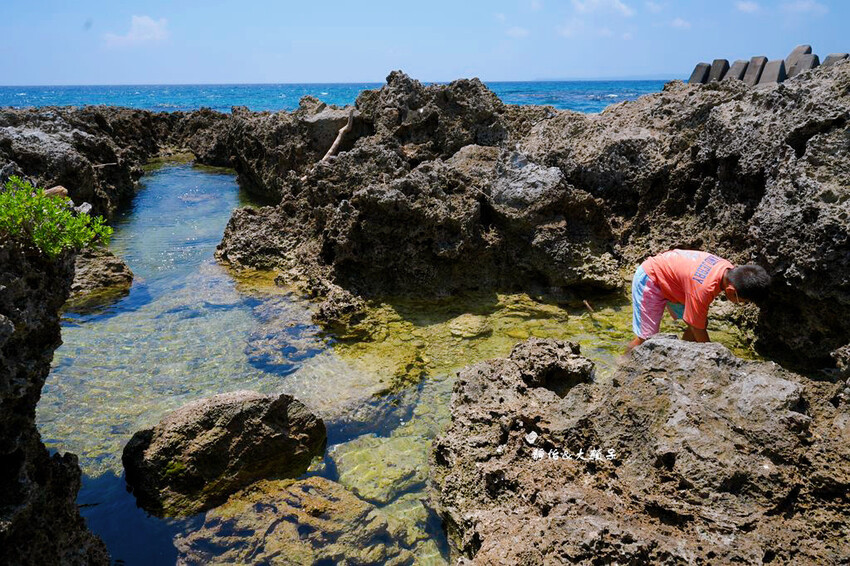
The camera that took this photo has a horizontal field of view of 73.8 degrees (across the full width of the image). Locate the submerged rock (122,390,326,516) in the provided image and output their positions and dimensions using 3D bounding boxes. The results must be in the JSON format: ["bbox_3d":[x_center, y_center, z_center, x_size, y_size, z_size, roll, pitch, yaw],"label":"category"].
[{"bbox_3d":[-0.775,0.645,2.220,0.750,0.370,0.450,-11,22,-27],"label":"submerged rock"}]

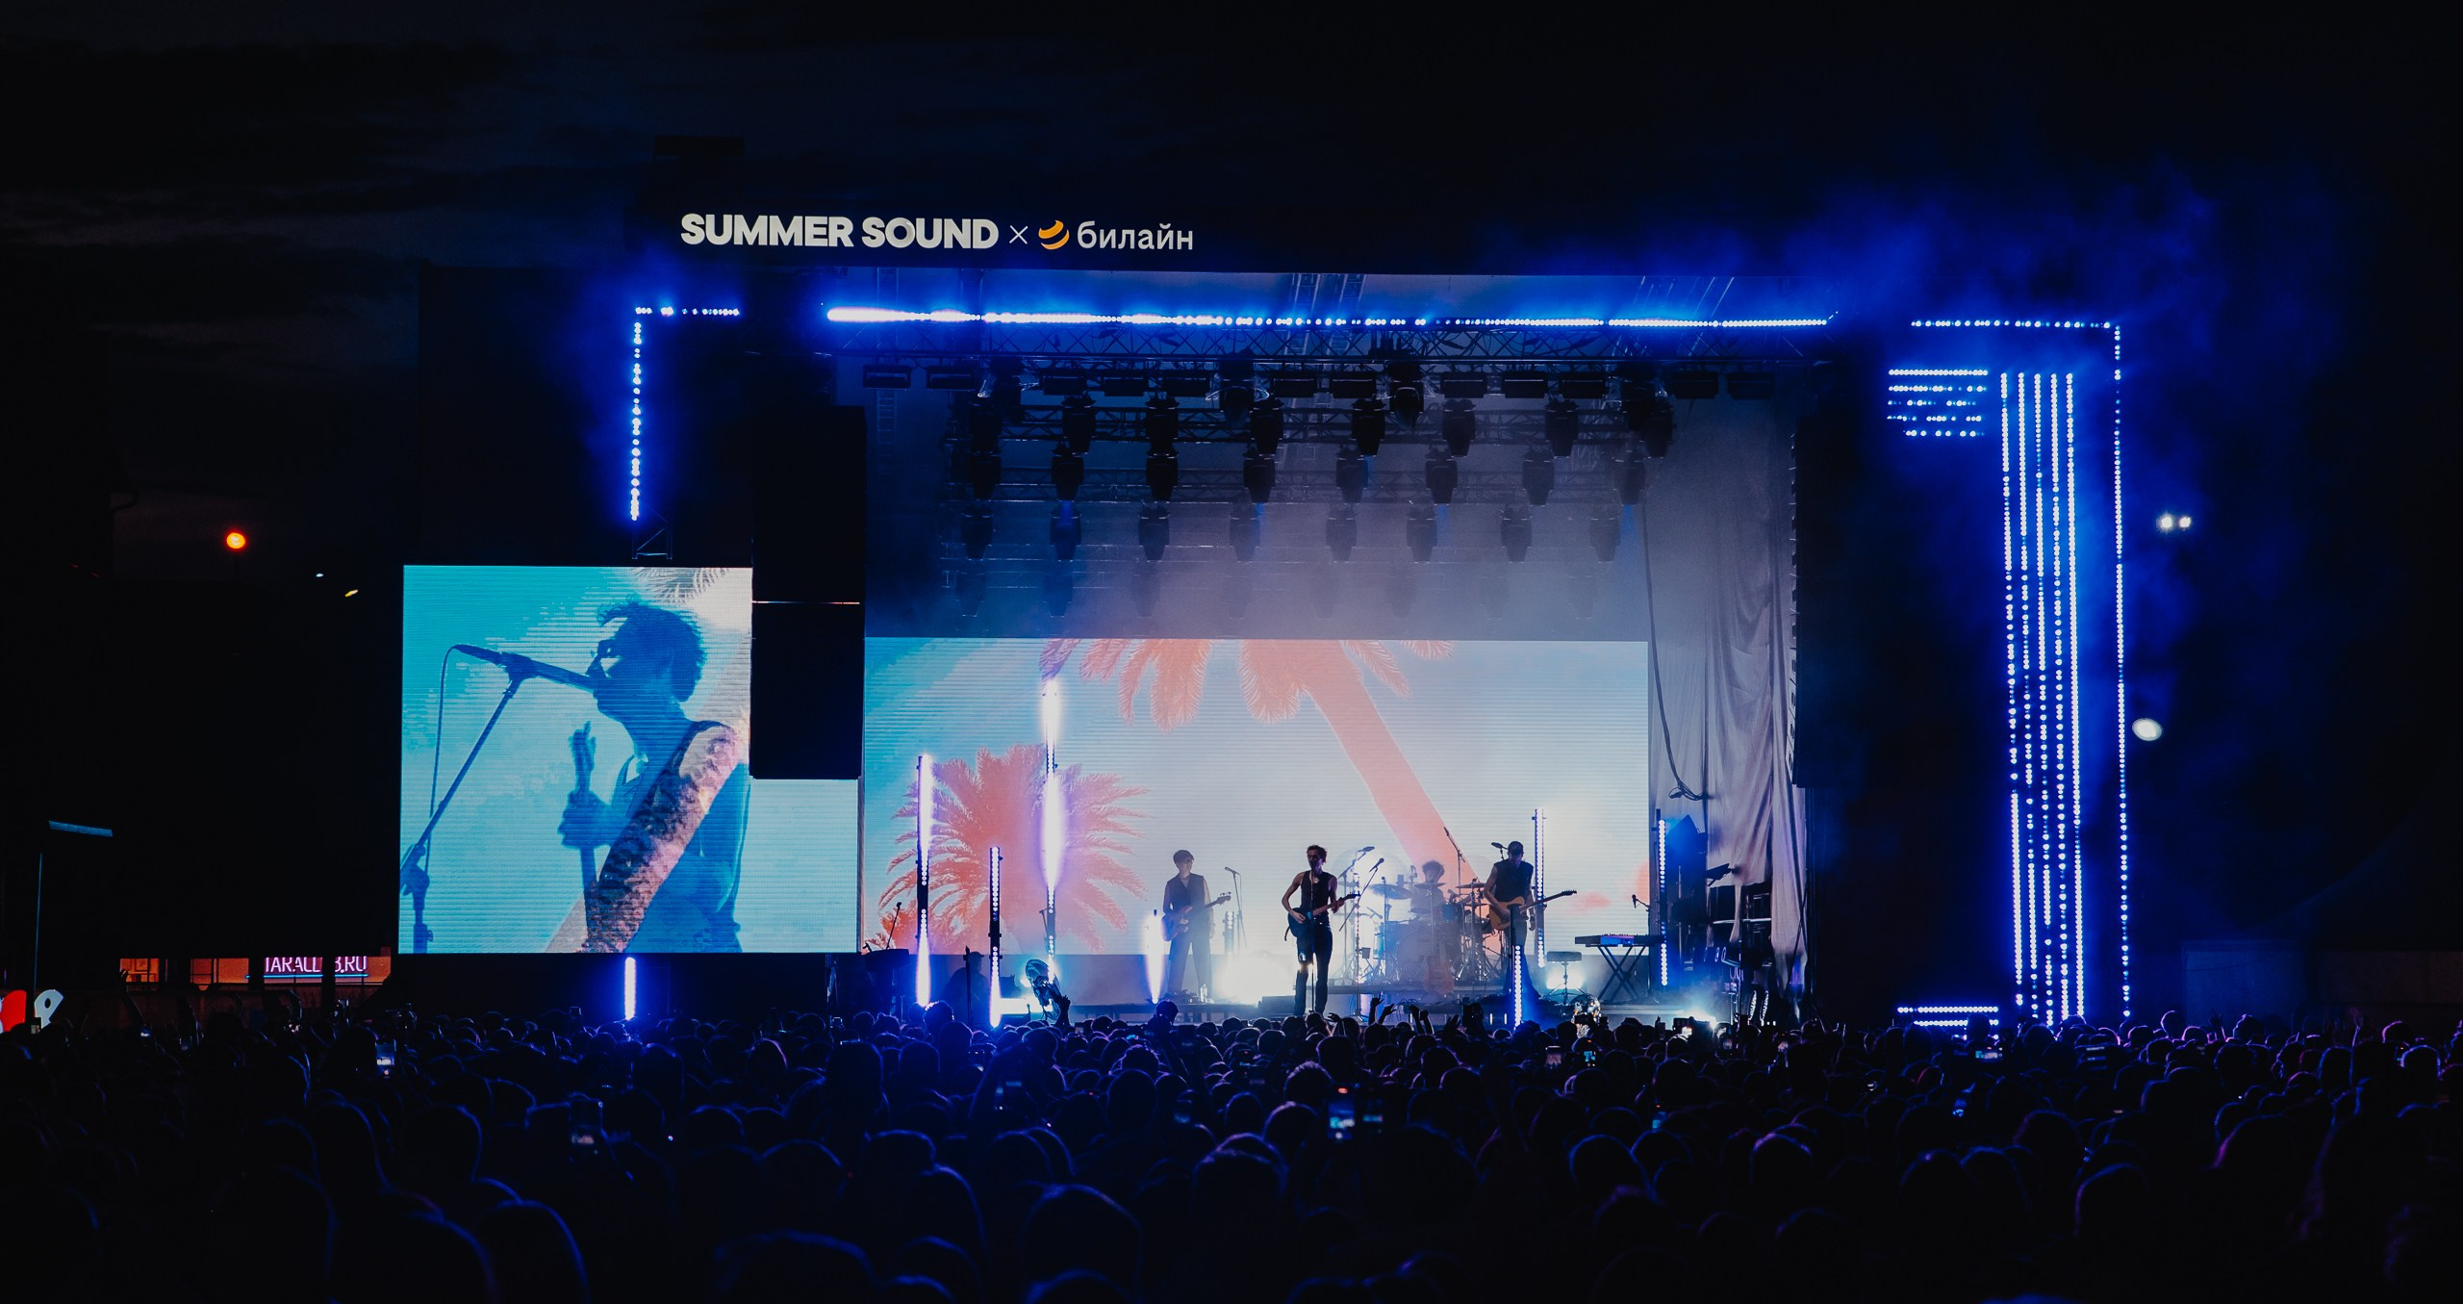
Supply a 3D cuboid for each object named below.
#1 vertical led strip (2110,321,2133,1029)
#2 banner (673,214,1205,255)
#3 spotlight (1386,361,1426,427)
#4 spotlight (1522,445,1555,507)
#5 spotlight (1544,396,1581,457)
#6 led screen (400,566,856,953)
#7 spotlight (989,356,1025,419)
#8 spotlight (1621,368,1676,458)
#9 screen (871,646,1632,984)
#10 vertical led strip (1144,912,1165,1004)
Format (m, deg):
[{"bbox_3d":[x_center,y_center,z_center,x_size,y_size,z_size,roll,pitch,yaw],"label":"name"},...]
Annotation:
[{"bbox_3d":[8.987,0.223,48.300,0.110,7.000,0.110,0,-4,-5],"label":"vertical led strip"},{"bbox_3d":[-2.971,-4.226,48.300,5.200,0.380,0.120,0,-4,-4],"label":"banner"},{"bbox_3d":[1.794,-2.655,49.300,0.400,0.700,0.400,0,-4,-4],"label":"spotlight"},{"bbox_3d":[3.290,-1.897,51.300,0.360,0.620,0.340,0,-4,-5],"label":"spotlight"},{"bbox_3d":[3.500,-2.394,50.700,0.390,0.660,0.380,0,-4,-4],"label":"spotlight"},{"bbox_3d":[-6.084,1.093,48.300,4.600,3.900,0.150,0,-4,-4],"label":"led screen"},{"bbox_3d":[-2.281,-2.681,48.700,0.360,0.660,0.360,0,-4,-5],"label":"spotlight"},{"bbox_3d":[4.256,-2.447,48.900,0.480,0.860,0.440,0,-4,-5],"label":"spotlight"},{"bbox_3d":[0.319,1.808,58.800,9.700,4.000,0.200,0,-4,-5],"label":"screen"},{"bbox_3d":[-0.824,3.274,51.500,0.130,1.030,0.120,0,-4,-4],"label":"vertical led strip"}]

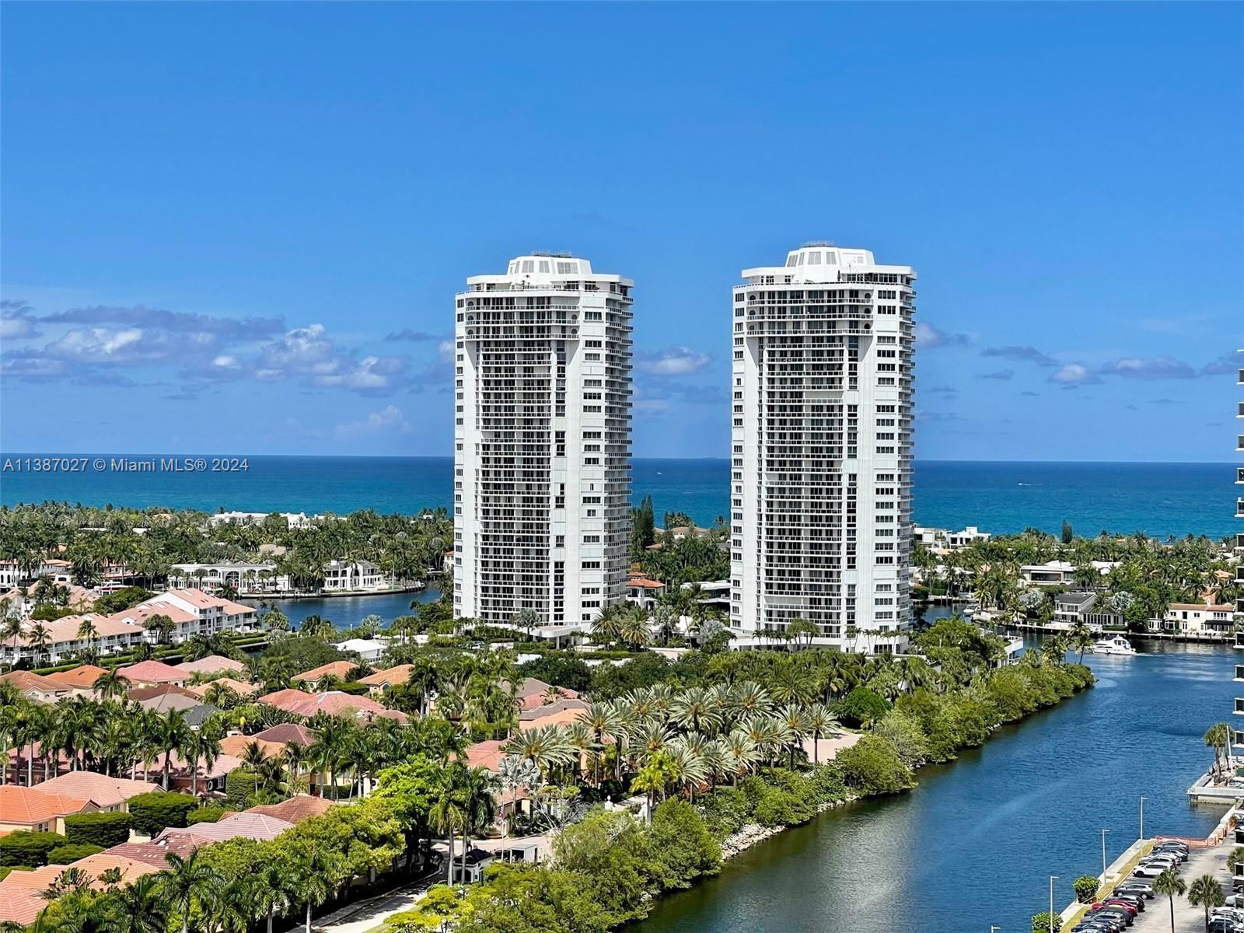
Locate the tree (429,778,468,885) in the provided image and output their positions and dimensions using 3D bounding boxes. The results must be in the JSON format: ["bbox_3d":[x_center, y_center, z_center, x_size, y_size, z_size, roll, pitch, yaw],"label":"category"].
[{"bbox_3d":[-19.679,41.612,261.505,4.600,12.600,4.600,0,0,0],"label":"tree"}]

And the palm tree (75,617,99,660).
[{"bbox_3d":[-123.753,40.140,532.125,5.500,9.890,5.500,0,0,0],"label":"palm tree"}]

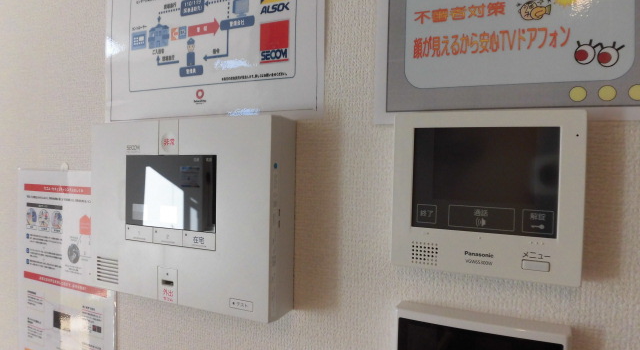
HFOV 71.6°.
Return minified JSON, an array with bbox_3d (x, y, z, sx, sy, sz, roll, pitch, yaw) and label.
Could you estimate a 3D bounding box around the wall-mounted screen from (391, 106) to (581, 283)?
[{"bbox_3d":[0.128,0.015,0.350,0.137,0.125,0.023,2,1,26],"label":"wall-mounted screen"}]

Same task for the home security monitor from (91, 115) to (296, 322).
[{"bbox_3d":[-0.142,0.037,0.472,0.240,0.187,0.045,2,1,26],"label":"home security monitor"}]

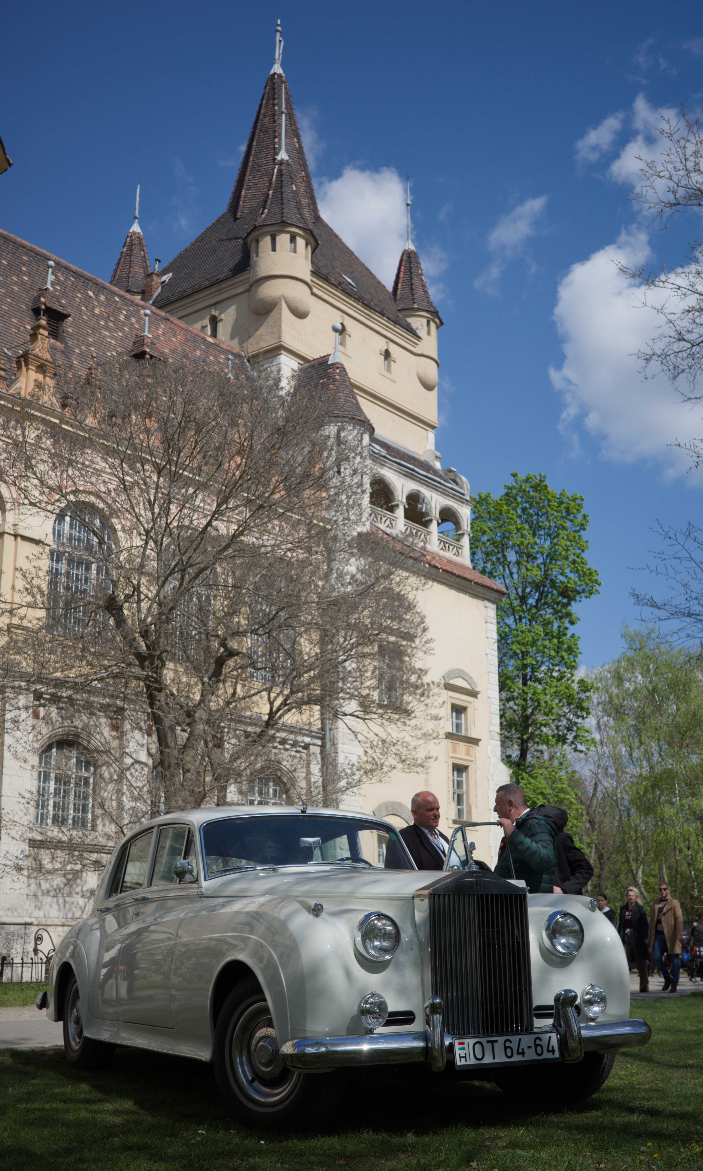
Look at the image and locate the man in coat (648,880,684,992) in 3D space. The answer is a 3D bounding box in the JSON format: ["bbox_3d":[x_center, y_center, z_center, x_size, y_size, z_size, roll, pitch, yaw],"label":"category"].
[{"bbox_3d":[5.273,5.882,21.822,0.580,1.790,0.460,-7,-17,23],"label":"man in coat"}]

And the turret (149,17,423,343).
[{"bbox_3d":[-3.673,-19.830,63.710,11.050,17.870,11.637,-12,-20,36],"label":"turret"}]

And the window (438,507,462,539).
[{"bbox_3d":[3.789,-2.446,51.191,0.400,1.450,1.650,-12,-20,37],"label":"window"}]

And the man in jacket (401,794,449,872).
[{"bbox_3d":[0.451,2.190,8.214,0.560,1.780,0.360,14,-21,-40],"label":"man in jacket"}]

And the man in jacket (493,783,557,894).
[{"bbox_3d":[1.133,2.133,8.203,0.480,1.790,0.550,-1,-16,2],"label":"man in jacket"}]

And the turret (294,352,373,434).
[{"bbox_3d":[-0.547,-6.986,47.408,2.800,3.310,2.200,-12,-20,37],"label":"turret"}]

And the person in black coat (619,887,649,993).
[{"bbox_3d":[4.732,5.935,21.807,0.530,1.720,0.420,-7,-17,23],"label":"person in black coat"}]

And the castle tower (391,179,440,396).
[{"bbox_3d":[2.854,-14.725,63.330,3.105,12.058,3.105,0,-16,0],"label":"castle tower"}]

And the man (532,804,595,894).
[{"bbox_3d":[1.368,2.265,8.603,0.450,1.750,0.550,15,-22,-43],"label":"man"}]

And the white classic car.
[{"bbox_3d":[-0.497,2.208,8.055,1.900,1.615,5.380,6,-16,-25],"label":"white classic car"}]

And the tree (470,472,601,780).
[{"bbox_3d":[8.488,5.584,60.736,7.200,23.110,7.000,0,-16,0],"label":"tree"}]

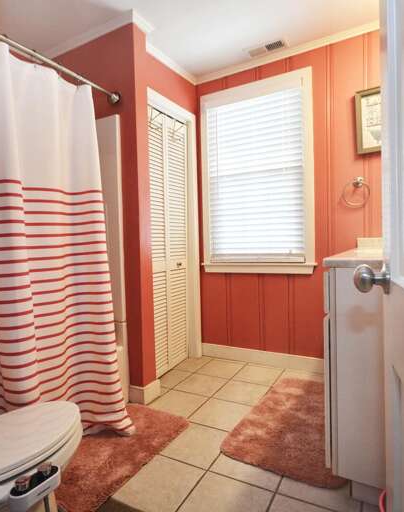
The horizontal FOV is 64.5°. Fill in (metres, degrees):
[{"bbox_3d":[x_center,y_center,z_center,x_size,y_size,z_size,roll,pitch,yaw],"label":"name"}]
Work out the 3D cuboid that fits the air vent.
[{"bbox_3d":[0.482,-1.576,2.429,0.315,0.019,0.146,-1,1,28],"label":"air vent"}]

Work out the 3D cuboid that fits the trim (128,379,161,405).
[{"bbox_3d":[-0.367,0.867,2.076,0.136,0.108,0.177,-1,1,28],"label":"trim"}]

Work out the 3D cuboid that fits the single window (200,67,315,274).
[{"bbox_3d":[0.417,-0.625,2.621,0.975,1.544,0.099,-1,1,28],"label":"single window"}]

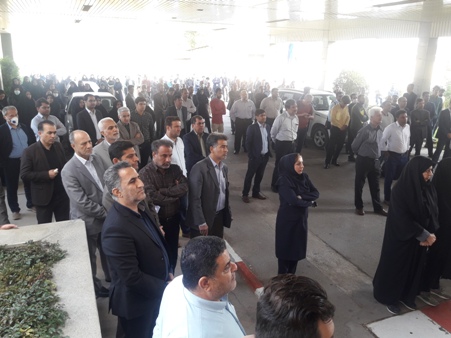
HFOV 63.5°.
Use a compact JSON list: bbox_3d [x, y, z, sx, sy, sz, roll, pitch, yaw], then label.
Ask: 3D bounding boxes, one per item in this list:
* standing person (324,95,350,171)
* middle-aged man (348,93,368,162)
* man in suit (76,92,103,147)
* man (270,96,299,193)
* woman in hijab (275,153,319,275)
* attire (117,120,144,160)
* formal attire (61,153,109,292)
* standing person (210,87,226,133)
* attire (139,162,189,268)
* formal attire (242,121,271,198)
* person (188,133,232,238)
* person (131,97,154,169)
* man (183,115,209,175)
[{"bbox_3d":[2.752,-0.912,8.921,0.520,1.695,0.400,-3,16,-14],"label":"standing person"},{"bbox_3d":[3.440,-1.033,9.476,0.400,1.730,0.520,8,17,24],"label":"middle-aged man"},{"bbox_3d":[-2.764,-0.639,7.524,0.350,1.785,0.530,12,19,33],"label":"man in suit"},{"bbox_3d":[1.148,-0.419,7.099,0.500,1.750,0.350,-11,20,-36],"label":"man"},{"bbox_3d":[0.704,0.612,3.692,0.400,1.580,0.480,15,21,40],"label":"woman in hijab"},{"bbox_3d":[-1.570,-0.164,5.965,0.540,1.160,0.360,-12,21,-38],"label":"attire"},{"bbox_3d":[-1.431,0.575,3.799,0.350,1.470,0.530,9,18,26],"label":"formal attire"},{"bbox_3d":[-0.196,-1.361,10.204,0.520,1.770,0.360,-11,20,-35],"label":"standing person"},{"bbox_3d":[-0.589,0.672,3.548,0.560,1.450,0.380,-15,22,-43],"label":"attire"},{"bbox_3d":[0.568,-0.157,6.554,0.360,1.440,0.540,15,21,40],"label":"formal attire"},{"bbox_3d":[-0.162,0.505,3.699,0.380,1.760,0.520,11,19,31],"label":"person"},{"bbox_3d":[-1.685,-0.591,7.540,0.500,1.755,0.300,-6,17,-24],"label":"person"},{"bbox_3d":[-0.417,0.044,5.497,0.500,1.690,0.320,-11,20,-36],"label":"man"}]

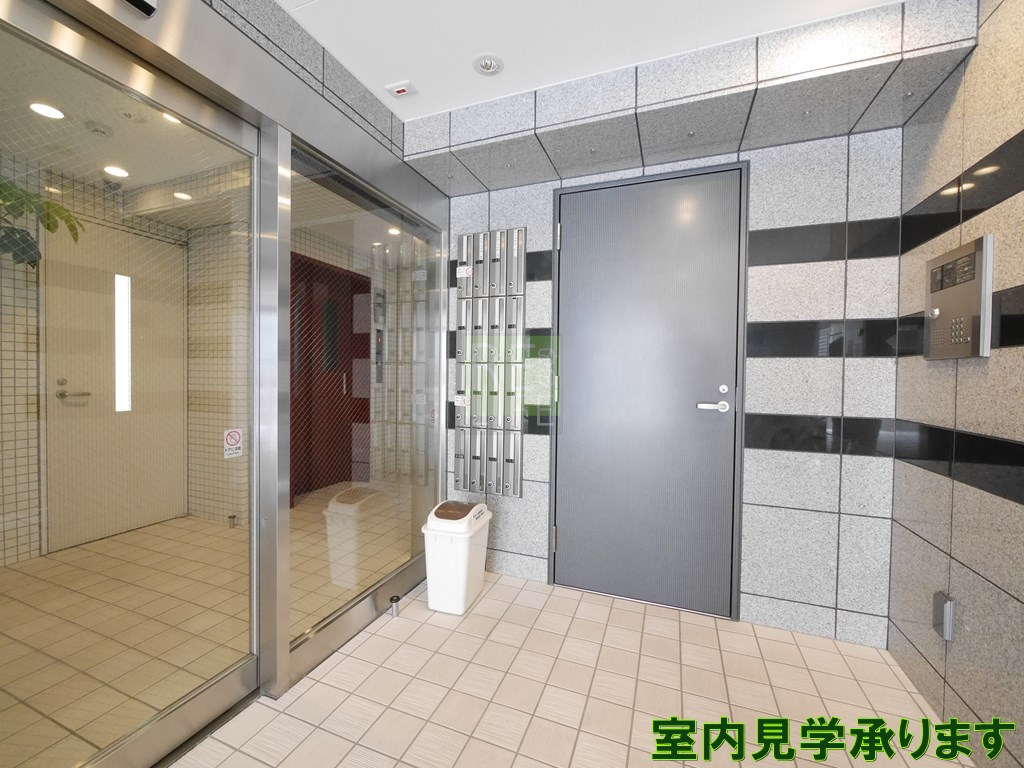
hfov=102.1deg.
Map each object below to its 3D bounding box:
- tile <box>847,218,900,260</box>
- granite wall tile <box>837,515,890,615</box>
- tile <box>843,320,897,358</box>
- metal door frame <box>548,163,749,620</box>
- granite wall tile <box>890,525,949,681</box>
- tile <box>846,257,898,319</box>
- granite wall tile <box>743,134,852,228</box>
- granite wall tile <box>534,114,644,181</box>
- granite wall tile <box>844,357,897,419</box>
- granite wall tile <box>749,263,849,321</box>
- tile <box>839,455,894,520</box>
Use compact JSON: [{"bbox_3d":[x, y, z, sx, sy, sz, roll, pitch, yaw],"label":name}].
[{"bbox_3d":[1.452,-0.581,1.670,0.170,0.155,0.020,1,1,20],"label":"tile"},{"bbox_3d":[1.450,0.745,1.711,0.174,0.403,0.020,1,1,21],"label":"granite wall tile"},{"bbox_3d":[1.465,-0.187,1.698,0.170,0.157,0.022,1,1,21],"label":"tile"},{"bbox_3d":[0.628,0.034,2.018,0.879,2.037,0.100,1,1,20],"label":"metal door frame"},{"bbox_3d":[1.473,0.749,1.495,0.020,0.403,0.368,1,1,21],"label":"granite wall tile"},{"bbox_3d":[1.468,-0.387,1.695,0.170,0.244,0.022,1,1,21],"label":"tile"},{"bbox_3d":[1.188,-0.841,1.764,0.394,0.354,0.020,1,1,20],"label":"granite wall tile"},{"bbox_3d":[0.366,-1.056,1.860,0.397,0.024,0.424,1,1,21],"label":"granite wall tile"},{"bbox_3d":[1.446,0.014,1.682,0.169,0.242,0.020,1,1,20],"label":"granite wall tile"},{"bbox_3d":[1.217,-0.391,1.780,0.355,0.245,0.020,1,1,21],"label":"granite wall tile"},{"bbox_3d":[1.458,0.422,1.708,0.170,0.246,0.022,1,1,21],"label":"tile"}]

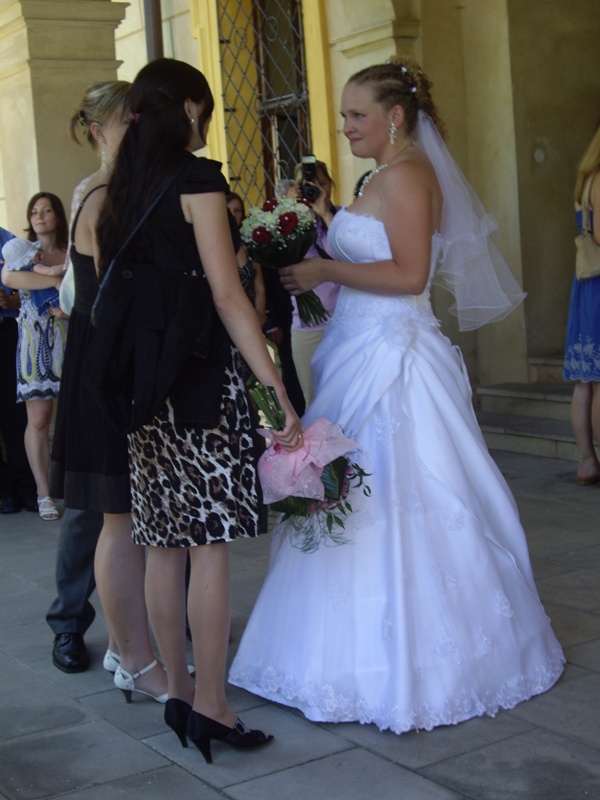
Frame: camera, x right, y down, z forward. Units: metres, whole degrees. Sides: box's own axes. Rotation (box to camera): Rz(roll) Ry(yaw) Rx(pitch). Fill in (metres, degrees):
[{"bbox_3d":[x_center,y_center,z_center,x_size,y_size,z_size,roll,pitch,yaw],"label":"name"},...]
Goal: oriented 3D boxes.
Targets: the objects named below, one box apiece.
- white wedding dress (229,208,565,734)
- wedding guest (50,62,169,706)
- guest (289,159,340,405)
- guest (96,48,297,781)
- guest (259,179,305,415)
[{"bbox_3d":[0.238,0.139,3.572,0.980,1.342,0.920,-4,6,-6],"label":"white wedding dress"},{"bbox_3d":[-0.494,-0.017,3.592,0.400,1.741,0.450,-6,6,-22],"label":"wedding guest"},{"bbox_3d":[0.118,-0.266,5.915,0.500,1.687,0.420,-3,6,8],"label":"guest"},{"bbox_3d":[-0.262,0.036,3.104,0.400,1.705,0.470,-8,7,-37],"label":"guest"},{"bbox_3d":[-0.055,-0.258,6.218,0.380,1.633,0.500,0,7,35],"label":"guest"}]

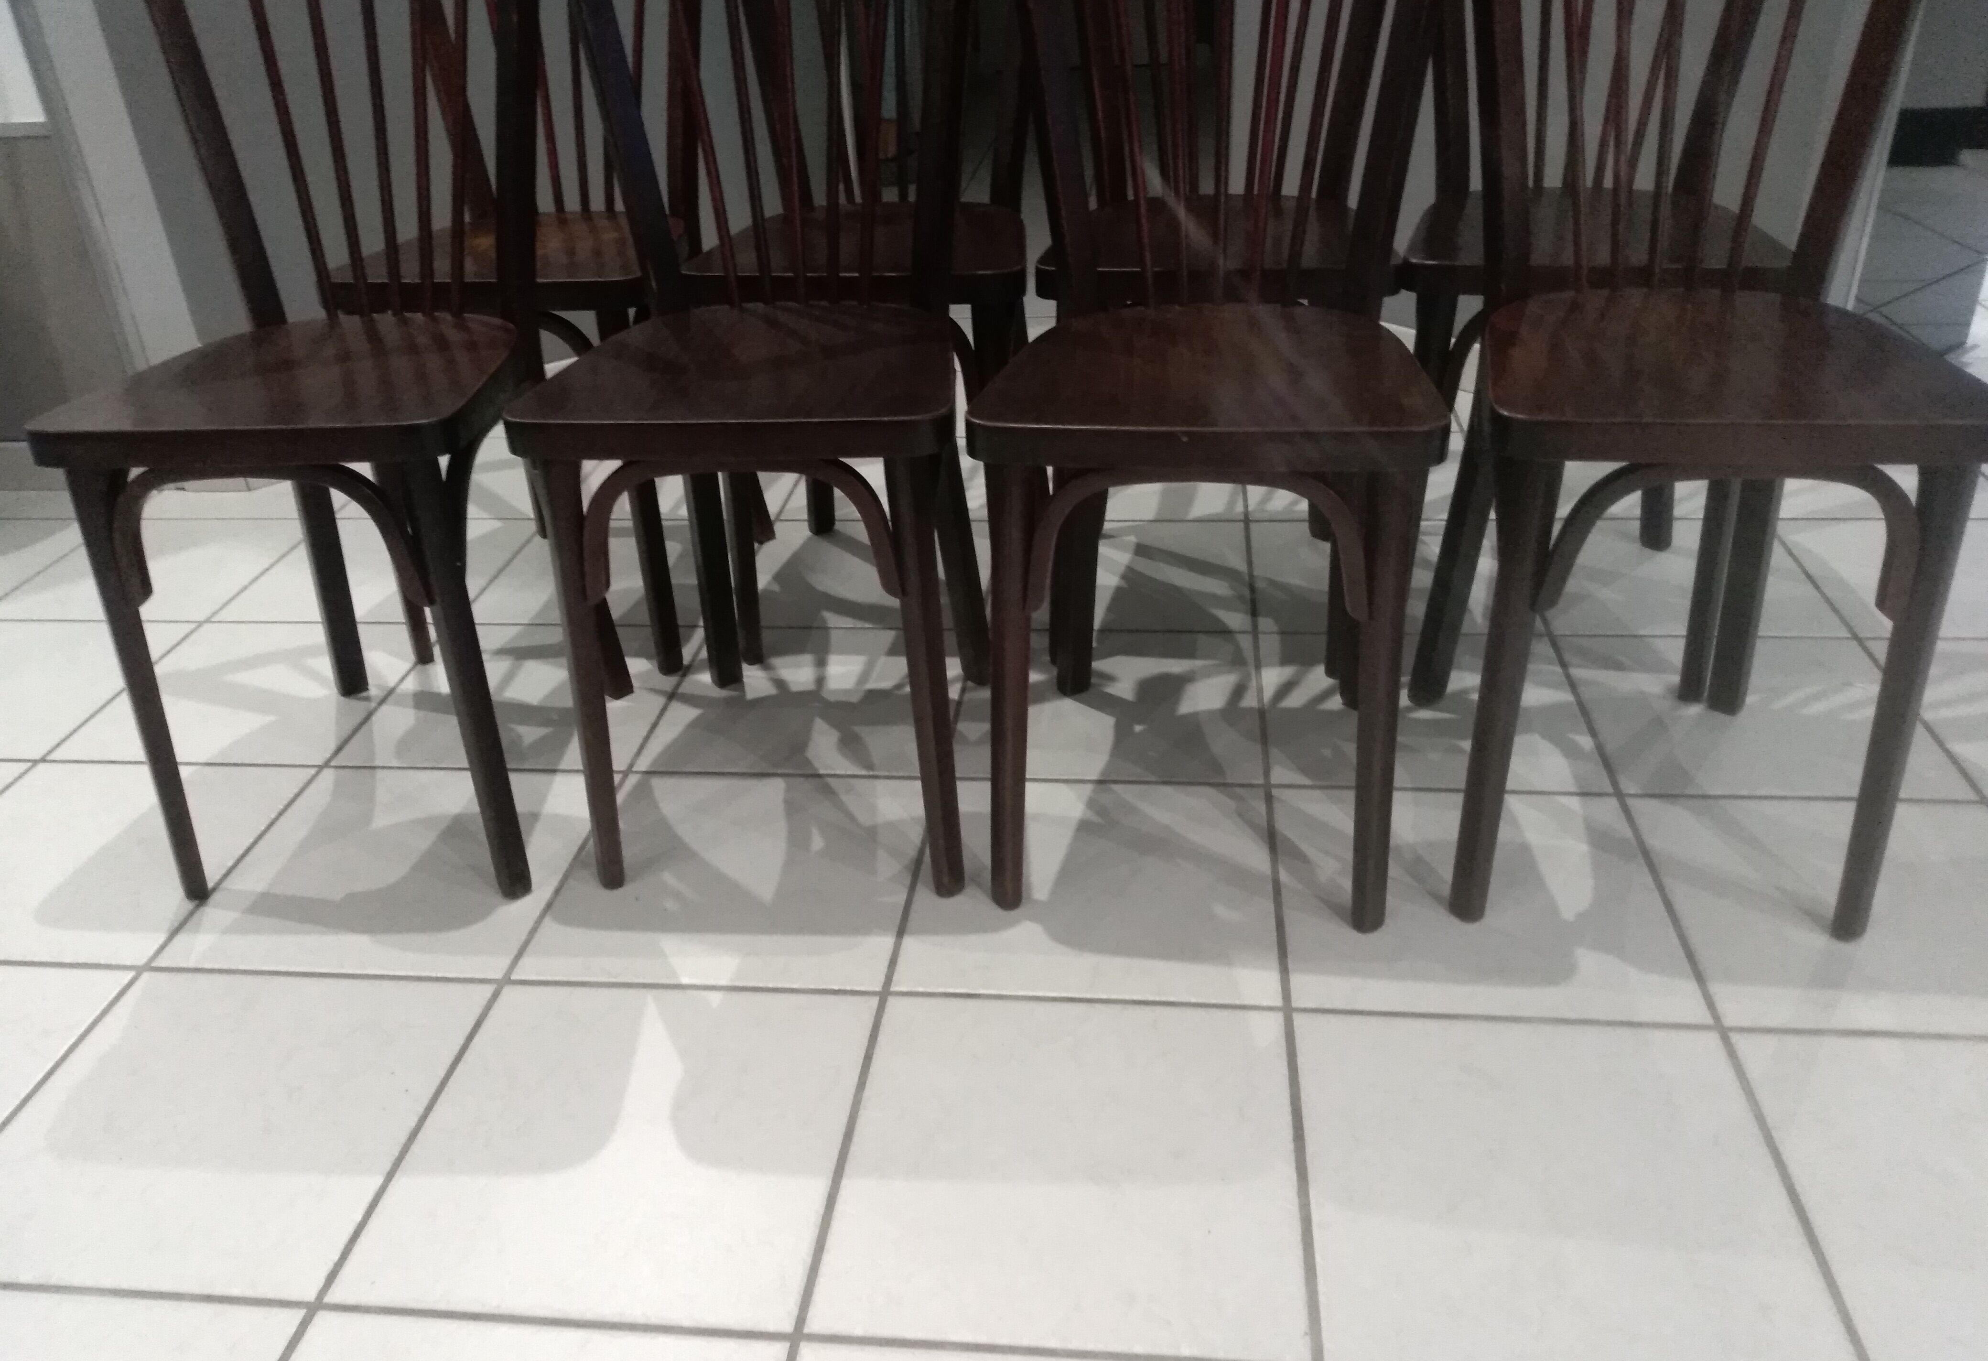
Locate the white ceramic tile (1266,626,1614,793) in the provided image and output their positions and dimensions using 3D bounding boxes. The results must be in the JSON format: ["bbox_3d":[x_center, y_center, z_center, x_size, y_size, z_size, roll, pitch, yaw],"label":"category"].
[{"bbox_3d":[0.468,0.031,1.641,0.336,0.010,0.327,1,30,7],"label":"white ceramic tile"}]

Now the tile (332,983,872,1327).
[{"bbox_3d":[-0.281,0.355,1.156,0.336,0.010,0.327,1,30,7],"label":"tile"}]

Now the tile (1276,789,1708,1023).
[{"bbox_3d":[0.431,0.197,1.358,0.336,0.010,0.327,1,30,7],"label":"tile"}]

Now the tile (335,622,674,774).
[{"bbox_3d":[-0.545,0.018,1.764,0.336,0.010,0.327,1,30,7],"label":"tile"}]

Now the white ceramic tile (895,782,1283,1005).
[{"bbox_3d":[0.093,0.193,1.399,0.336,0.010,0.327,1,30,7],"label":"white ceramic tile"}]

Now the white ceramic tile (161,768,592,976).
[{"bbox_3d":[-0.582,0.184,1.481,0.336,0.010,0.327,1,30,7],"label":"white ceramic tile"}]

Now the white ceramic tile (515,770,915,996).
[{"bbox_3d":[-0.244,0.189,1.440,0.336,0.010,0.327,1,30,7],"label":"white ceramic tile"}]

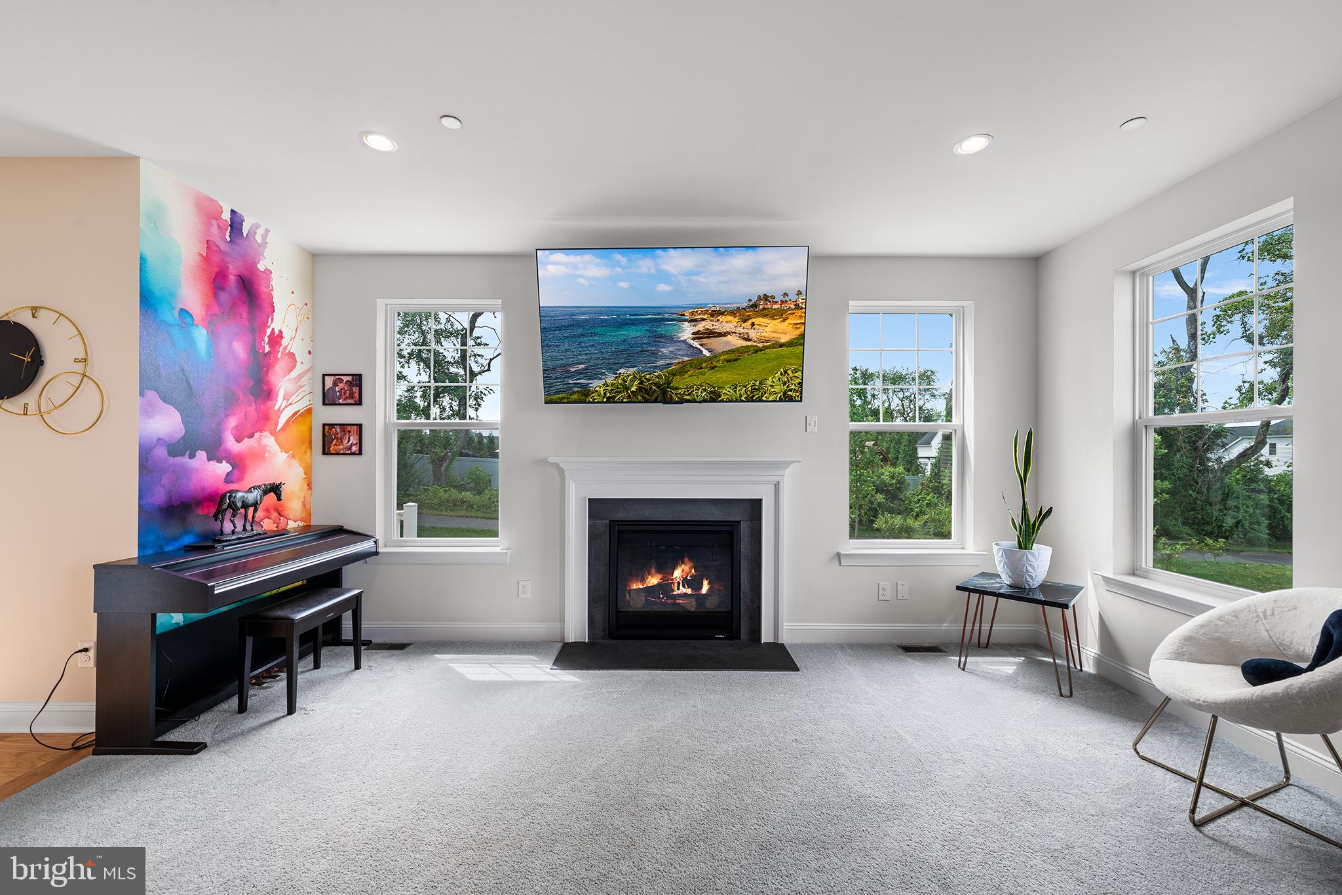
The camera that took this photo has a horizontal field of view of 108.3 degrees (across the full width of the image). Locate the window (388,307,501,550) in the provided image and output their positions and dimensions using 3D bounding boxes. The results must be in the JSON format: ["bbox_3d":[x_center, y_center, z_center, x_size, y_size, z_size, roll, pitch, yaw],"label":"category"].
[{"bbox_3d":[-1.666,-0.169,3.611,0.905,1.792,0.080,0,-1,0],"label":"window"}]

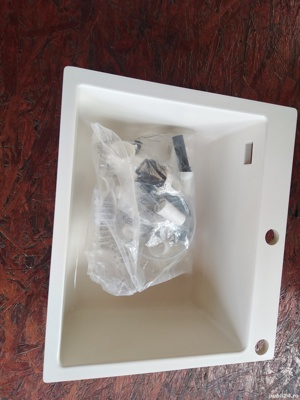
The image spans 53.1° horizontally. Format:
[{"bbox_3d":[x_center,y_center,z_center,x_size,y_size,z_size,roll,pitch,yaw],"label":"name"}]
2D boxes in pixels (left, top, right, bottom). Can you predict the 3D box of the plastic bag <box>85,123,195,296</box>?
[{"bbox_3d":[0.000,0.035,0.735,0.293,0.100,0.400,4,93,-16],"label":"plastic bag"}]

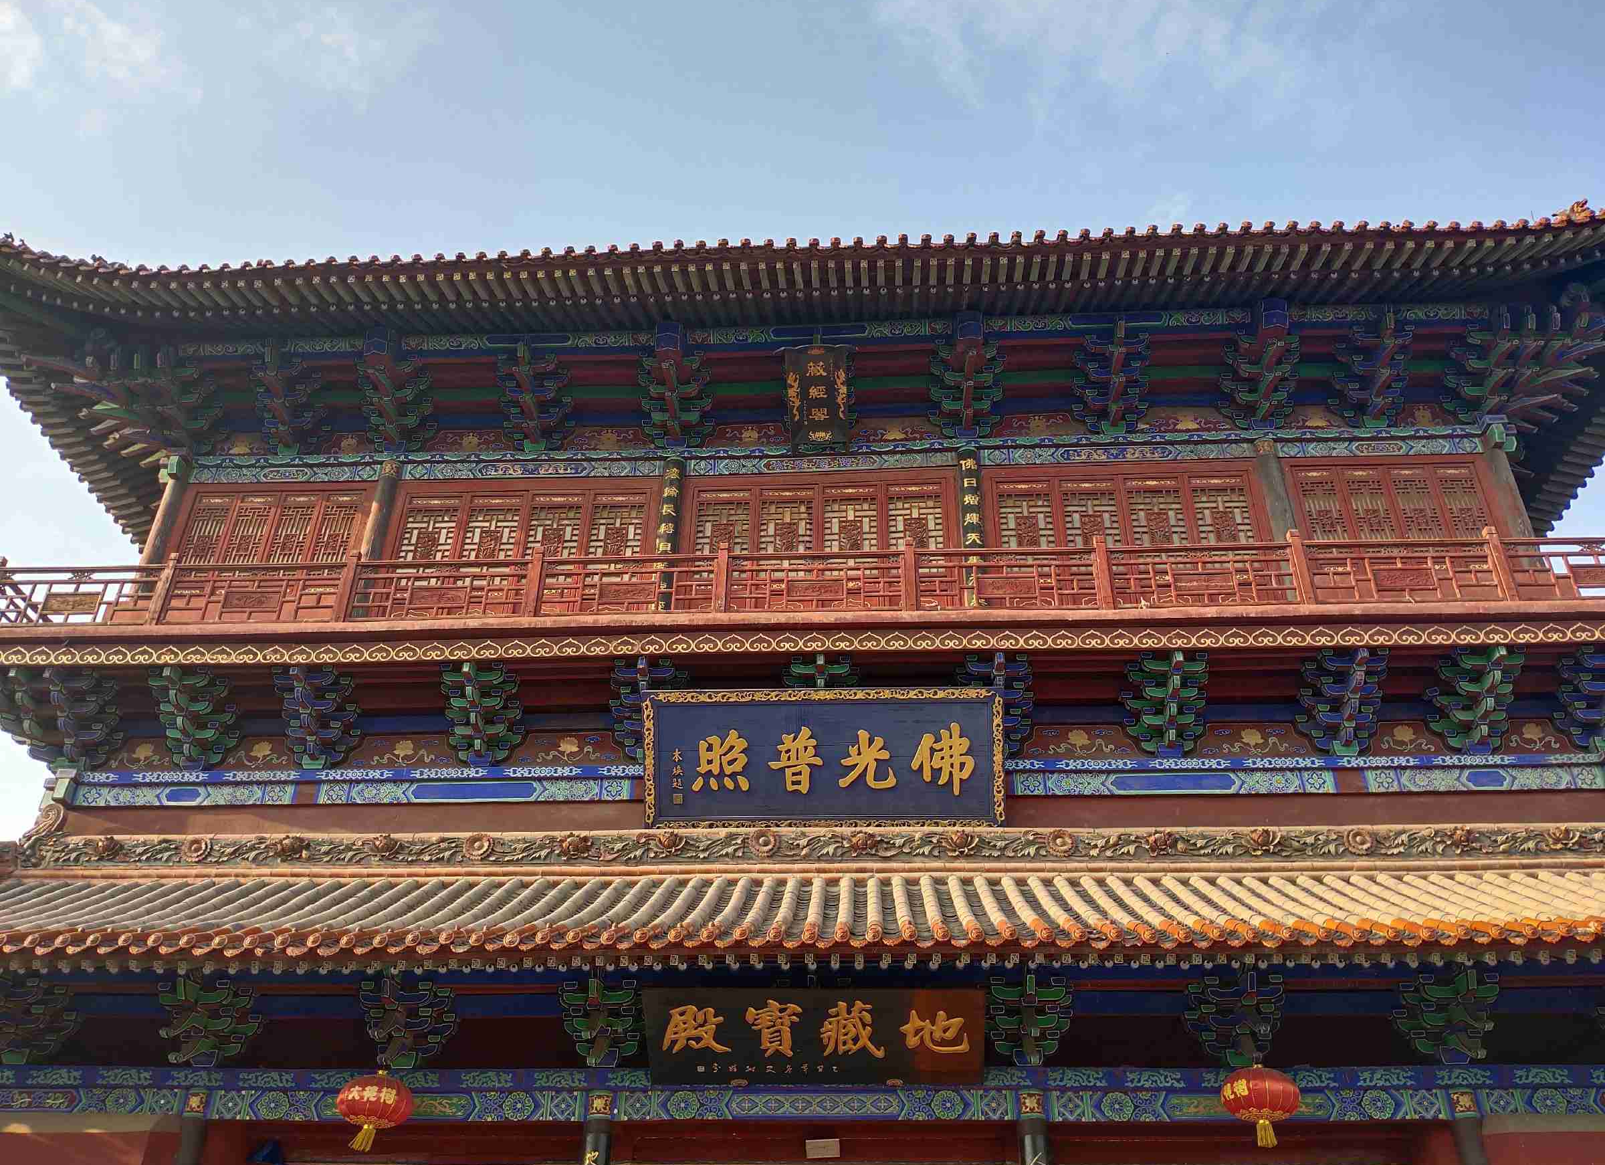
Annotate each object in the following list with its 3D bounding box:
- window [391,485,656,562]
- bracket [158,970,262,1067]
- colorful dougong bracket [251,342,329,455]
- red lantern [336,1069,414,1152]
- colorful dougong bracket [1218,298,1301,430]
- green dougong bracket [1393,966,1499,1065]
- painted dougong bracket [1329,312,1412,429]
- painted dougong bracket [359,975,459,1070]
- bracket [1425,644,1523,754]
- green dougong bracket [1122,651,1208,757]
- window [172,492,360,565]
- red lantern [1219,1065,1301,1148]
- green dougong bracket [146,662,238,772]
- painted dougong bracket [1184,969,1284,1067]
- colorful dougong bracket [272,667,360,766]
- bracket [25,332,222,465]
[{"bbox_3d":[-4.121,-0.694,18.225,3.740,1.830,0.119,-1,-33,3],"label":"window"},{"bbox_3d":[-6.510,4.747,13.431,0.968,0.770,1.034,-1,-33,3],"label":"bracket"},{"bbox_3d":[-7.561,-2.604,18.157,1.008,0.995,1.365,-1,-33,3],"label":"colorful dougong bracket"},{"bbox_3d":[-4.165,5.136,12.196,0.748,0.743,0.748,-1,-33,3],"label":"red lantern"},{"bbox_3d":[6.534,-2.966,17.571,1.008,1.226,1.386,-1,-33,3],"label":"colorful dougong bracket"},{"bbox_3d":[6.771,4.504,12.824,0.968,0.770,1.034,-1,-33,3],"label":"green dougong bracket"},{"bbox_3d":[8.491,-2.916,18.253,1.100,1.166,1.386,-1,-33,3],"label":"painted dougong bracket"},{"bbox_3d":[-4.313,4.707,13.331,0.968,0.770,1.034,-1,-33,3],"label":"painted dougong bracket"},{"bbox_3d":[7.078,1.224,12.887,0.750,0.790,0.962,-1,-29,3],"label":"bracket"},{"bbox_3d":[4.415,1.475,14.884,0.979,0.848,1.260,-1,-33,3],"label":"green dougong bracket"},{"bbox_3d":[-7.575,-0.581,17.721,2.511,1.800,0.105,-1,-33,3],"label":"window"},{"bbox_3d":[3.773,4.298,10.278,0.662,0.640,0.662,-1,-29,3],"label":"red lantern"},{"bbox_3d":[-6.762,1.473,13.525,0.750,0.799,0.962,-1,-29,3],"label":"green dougong bracket"},{"bbox_3d":[3.796,3.749,10.749,0.672,0.664,0.814,-1,-29,3],"label":"painted dougong bracket"},{"bbox_3d":[-6.090,1.668,15.361,0.979,0.848,1.260,-1,-33,3],"label":"colorful dougong bracket"},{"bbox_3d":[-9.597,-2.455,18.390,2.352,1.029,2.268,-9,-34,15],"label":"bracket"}]

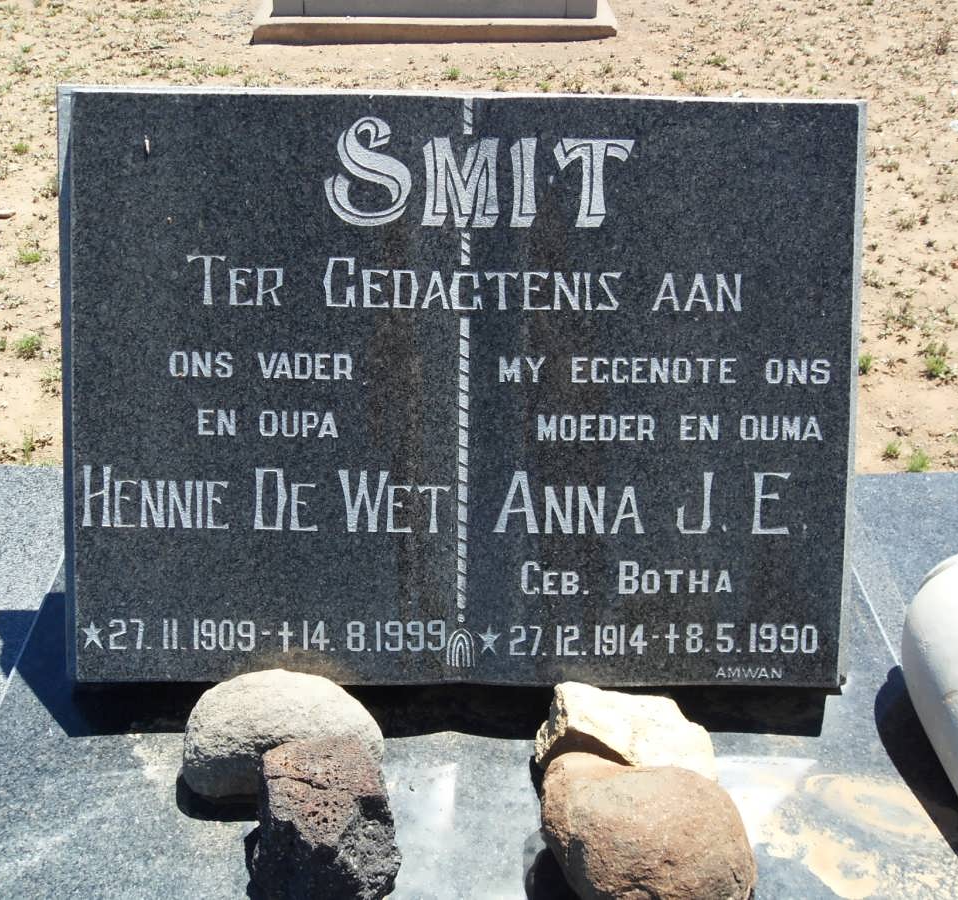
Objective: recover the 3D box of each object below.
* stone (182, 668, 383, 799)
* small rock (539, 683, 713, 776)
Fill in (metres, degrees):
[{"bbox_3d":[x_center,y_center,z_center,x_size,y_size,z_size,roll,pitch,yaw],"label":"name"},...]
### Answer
[{"bbox_3d":[-0.195,0.284,1.220,0.197,0.100,0.128,0,32,-2],"label":"stone"},{"bbox_3d":[0.150,0.290,1.238,0.181,0.090,0.120,0,32,-2],"label":"small rock"}]

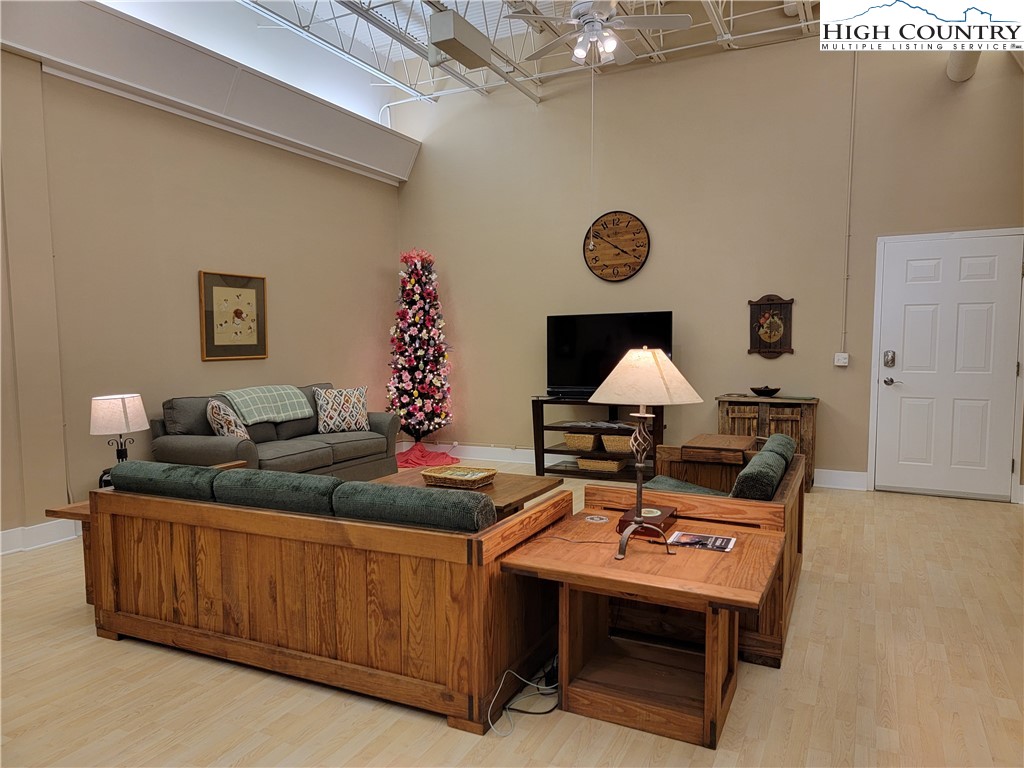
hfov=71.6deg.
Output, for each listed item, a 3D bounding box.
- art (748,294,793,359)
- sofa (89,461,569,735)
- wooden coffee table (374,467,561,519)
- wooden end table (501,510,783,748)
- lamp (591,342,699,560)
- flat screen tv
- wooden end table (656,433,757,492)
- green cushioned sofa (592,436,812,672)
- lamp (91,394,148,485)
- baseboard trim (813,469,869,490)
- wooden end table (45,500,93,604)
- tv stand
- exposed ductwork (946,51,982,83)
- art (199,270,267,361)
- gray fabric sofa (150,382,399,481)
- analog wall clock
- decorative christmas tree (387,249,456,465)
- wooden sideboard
[{"bbox_3d":[2.192,-0.486,6.035,0.367,0.548,0.034,2,5,25],"label":"art"},{"bbox_3d":[-0.793,0.785,3.066,1.900,0.667,0.800,2,5,25],"label":"sofa"},{"bbox_3d":[-0.319,0.814,4.296,1.020,0.420,0.755,2,5,28],"label":"wooden coffee table"},{"bbox_3d":[0.499,0.864,2.562,0.824,0.572,0.702,2,5,25],"label":"wooden end table"},{"bbox_3d":[0.477,0.246,2.633,0.426,0.765,0.426,2,5,25],"label":"lamp"},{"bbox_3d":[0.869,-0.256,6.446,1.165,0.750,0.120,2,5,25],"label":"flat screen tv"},{"bbox_3d":[1.195,0.666,4.290,0.472,0.689,0.594,2,5,25],"label":"wooden end table"},{"bbox_3d":[0.965,0.687,3.522,0.818,0.768,1.277,2,5,26],"label":"green cushioned sofa"},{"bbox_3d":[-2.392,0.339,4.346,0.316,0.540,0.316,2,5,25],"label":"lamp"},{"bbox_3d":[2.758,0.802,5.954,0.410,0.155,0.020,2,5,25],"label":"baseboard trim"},{"bbox_3d":[-1.861,0.834,3.631,0.500,0.500,0.680,2,5,25],"label":"wooden end table"},{"bbox_3d":[0.821,0.485,6.329,1.208,0.736,0.459,2,5,25],"label":"tv stand"},{"bbox_3d":[3.242,-2.341,5.036,0.189,0.189,0.702,2,5,25],"label":"exposed ductwork"},{"bbox_3d":[-2.237,-0.539,5.755,0.030,0.690,0.685,2,5,25],"label":"art"},{"bbox_3d":[-1.785,0.483,5.613,0.871,0.884,1.890,2,5,25],"label":"gray fabric sofa"},{"bbox_3d":[0.968,-1.285,6.630,0.655,0.655,0.040,2,5,25],"label":"analog wall clock"},{"bbox_3d":[-0.932,-0.269,7.082,0.702,2.144,0.702,0,4,0],"label":"decorative christmas tree"},{"bbox_3d":[2.166,0.499,6.040,0.815,0.757,0.340,2,5,25],"label":"wooden sideboard"}]

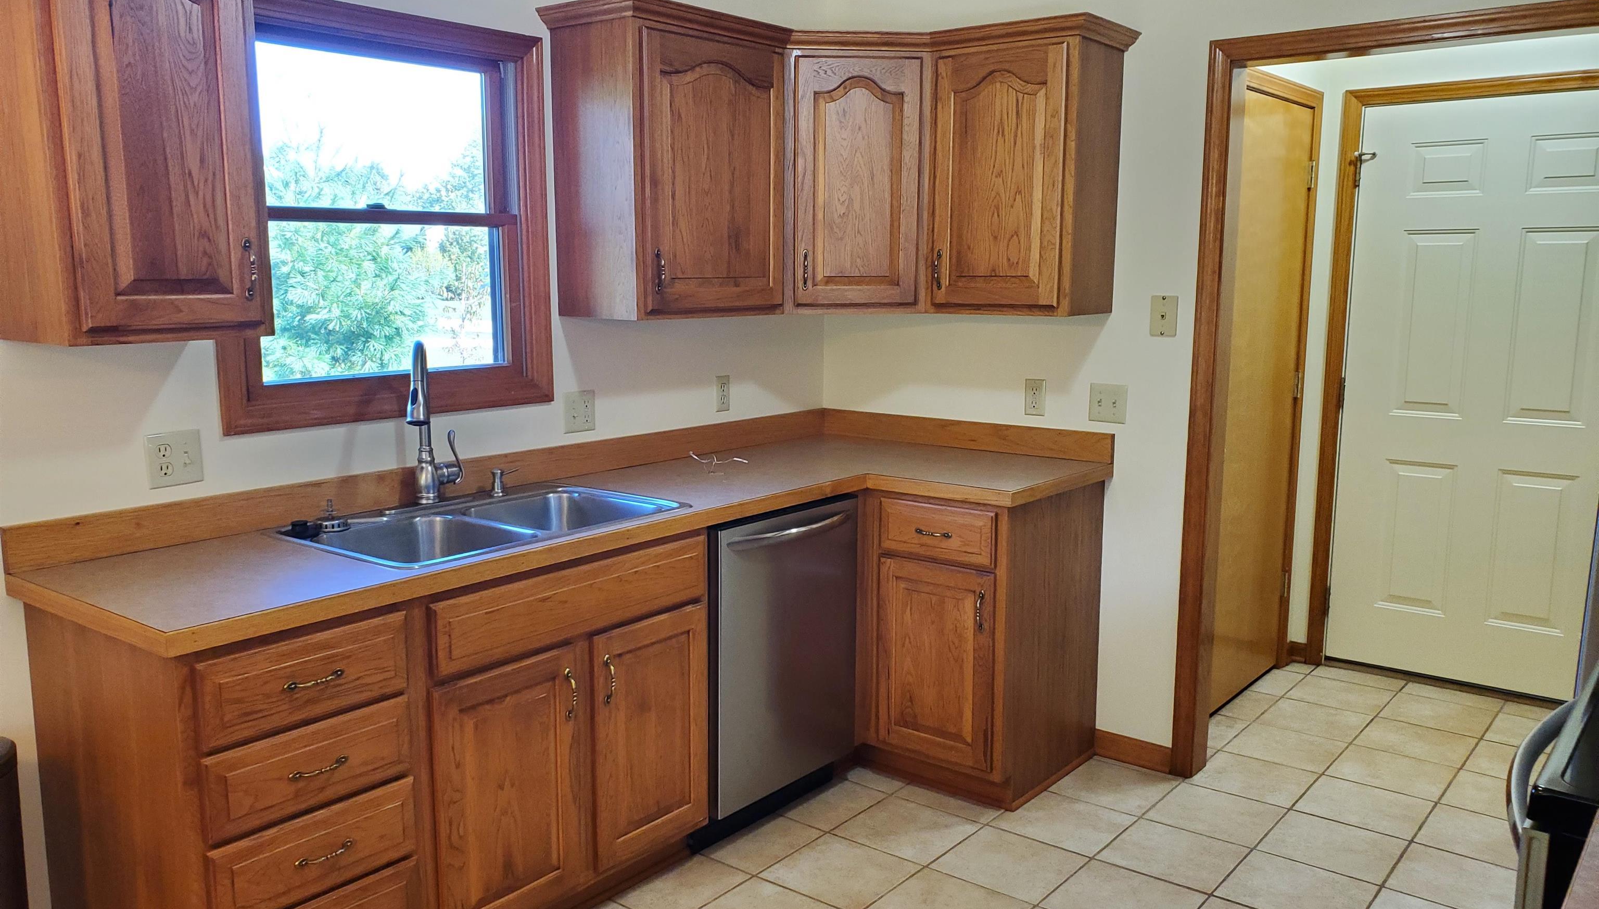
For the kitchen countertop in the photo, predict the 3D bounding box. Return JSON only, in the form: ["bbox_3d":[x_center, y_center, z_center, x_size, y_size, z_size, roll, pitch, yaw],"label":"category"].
[{"bbox_3d":[-0.290,0.147,2.975,1.113,0.040,2.582,6,10,38],"label":"kitchen countertop"}]

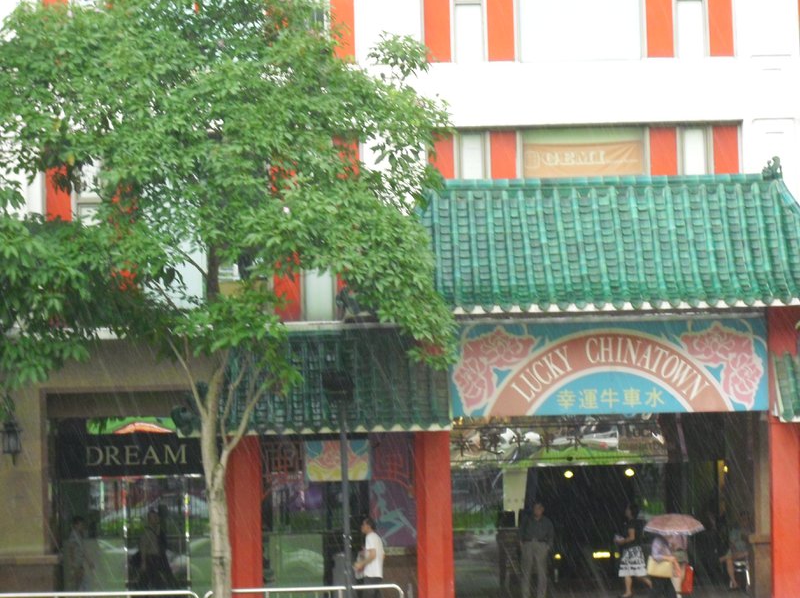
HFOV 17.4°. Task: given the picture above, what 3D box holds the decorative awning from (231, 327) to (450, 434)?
[{"bbox_3d":[-1.166,1.311,42.000,4.050,1.750,1.350,-2,-2,0],"label":"decorative awning"}]

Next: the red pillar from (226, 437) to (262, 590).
[{"bbox_3d":[-2.521,3.709,42.200,0.570,3.000,0.570,-2,-2,0],"label":"red pillar"}]

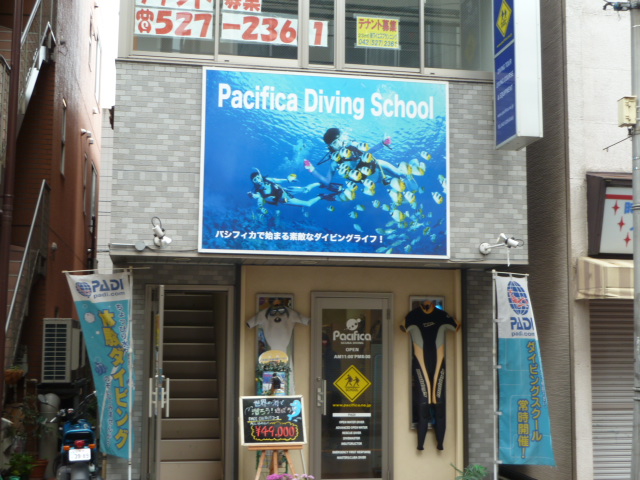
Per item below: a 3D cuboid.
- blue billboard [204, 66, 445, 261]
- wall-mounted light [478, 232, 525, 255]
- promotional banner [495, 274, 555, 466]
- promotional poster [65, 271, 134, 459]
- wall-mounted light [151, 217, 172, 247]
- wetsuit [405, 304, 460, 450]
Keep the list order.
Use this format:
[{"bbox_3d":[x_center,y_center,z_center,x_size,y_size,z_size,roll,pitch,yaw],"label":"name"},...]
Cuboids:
[{"bbox_3d":[0.073,-0.712,9.150,2.399,1.743,0.080,2,-6,-10],"label":"blue billboard"},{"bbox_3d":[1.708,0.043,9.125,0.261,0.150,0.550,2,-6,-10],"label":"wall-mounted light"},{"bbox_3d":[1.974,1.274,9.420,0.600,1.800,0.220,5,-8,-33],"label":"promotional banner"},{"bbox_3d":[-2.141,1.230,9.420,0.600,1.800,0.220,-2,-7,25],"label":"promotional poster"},{"bbox_3d":[-1.417,-0.068,8.577,0.192,0.208,0.550,2,-6,-10],"label":"wall-mounted light"},{"bbox_3d":[1.165,1.411,9.966,0.595,1.513,0.120,2,-6,-10],"label":"wetsuit"}]

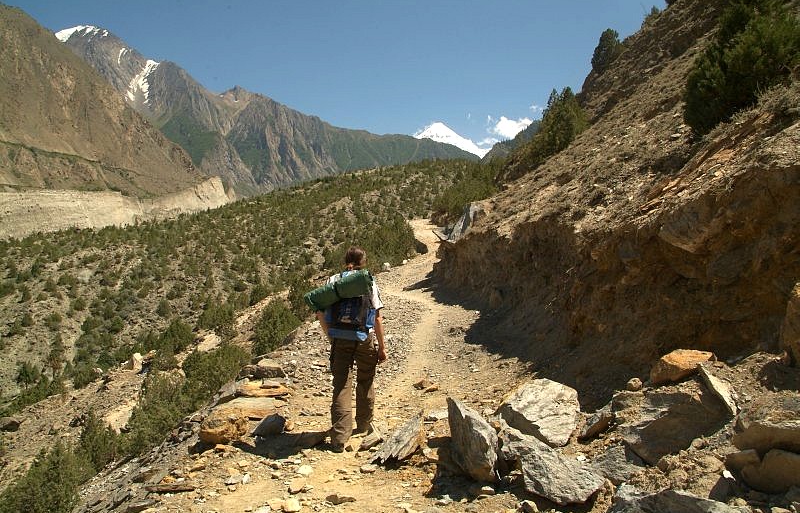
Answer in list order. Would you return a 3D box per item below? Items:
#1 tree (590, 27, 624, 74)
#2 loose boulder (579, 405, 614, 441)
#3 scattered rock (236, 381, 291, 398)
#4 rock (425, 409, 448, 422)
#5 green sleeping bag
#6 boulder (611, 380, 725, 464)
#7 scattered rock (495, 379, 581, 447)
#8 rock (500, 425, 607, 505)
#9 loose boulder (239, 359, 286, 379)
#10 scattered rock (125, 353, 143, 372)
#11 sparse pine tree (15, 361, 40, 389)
[{"bbox_3d":[10.021,-9.948,29.000,1.642,2.221,1.600,0,2,0],"label":"tree"},{"bbox_3d":[1.587,1.349,4.850,0.291,0.238,0.280,0,2,0],"label":"loose boulder"},{"bbox_3d":[-1.478,1.440,6.500,0.585,0.112,0.400,0,2,0],"label":"scattered rock"},{"bbox_3d":[0.356,1.549,5.850,0.234,0.083,0.190,0,2,0],"label":"rock"},{"bbox_3d":[-0.488,0.276,4.800,0.570,0.200,0.200,-18,0,0],"label":"green sleeping bag"},{"bbox_3d":[2.125,1.291,4.700,0.892,0.546,0.600,0,2,0],"label":"boulder"},{"bbox_3d":[1.133,1.294,4.950,0.709,0.472,0.500,0,2,0],"label":"scattered rock"},{"bbox_3d":[1.054,1.444,4.150,0.719,0.438,0.500,0,2,0],"label":"rock"},{"bbox_3d":[-1.637,1.355,7.200,0.551,0.189,0.380,0,2,0],"label":"loose boulder"},{"bbox_3d":[-7.988,3.177,18.000,0.540,0.482,0.450,0,2,0],"label":"scattered rock"},{"bbox_3d":[-20.470,6.540,33.000,1.429,1.539,1.450,0,2,0],"label":"sparse pine tree"}]

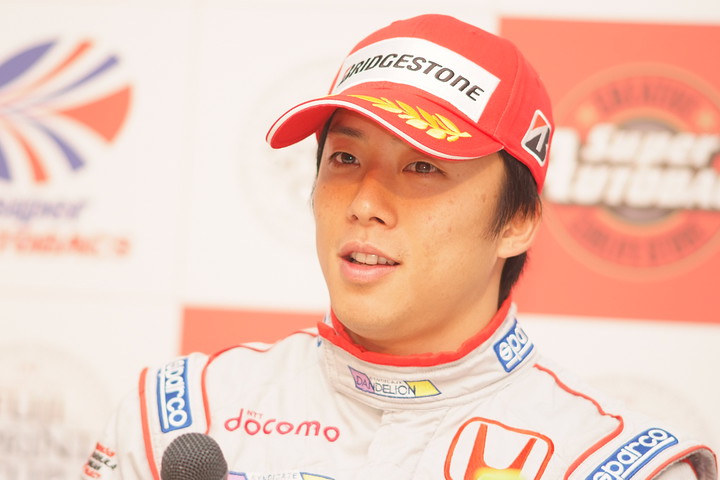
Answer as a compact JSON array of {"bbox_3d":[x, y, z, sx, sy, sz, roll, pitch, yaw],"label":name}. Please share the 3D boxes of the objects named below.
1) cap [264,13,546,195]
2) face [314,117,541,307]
[{"bbox_3d":[0.044,-0.106,3.990,0.178,0.142,0.260,5,-11,27],"label":"cap"},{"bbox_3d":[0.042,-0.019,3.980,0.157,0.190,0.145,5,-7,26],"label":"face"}]

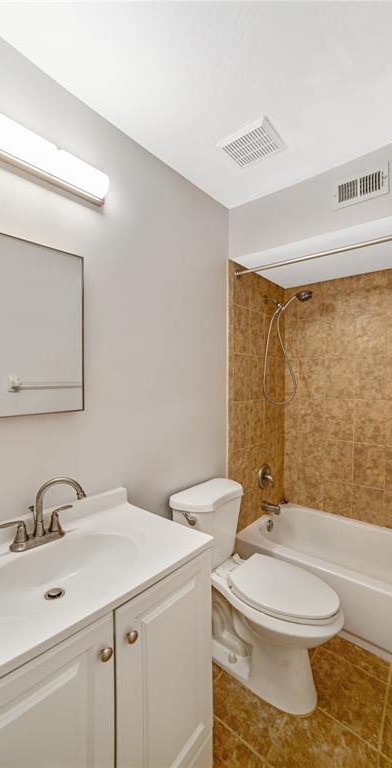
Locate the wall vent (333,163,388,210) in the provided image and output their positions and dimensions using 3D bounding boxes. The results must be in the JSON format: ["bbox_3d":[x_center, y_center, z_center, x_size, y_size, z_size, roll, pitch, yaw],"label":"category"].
[{"bbox_3d":[0.772,-0.938,1.416,0.247,0.146,0.018,1,1,41],"label":"wall vent"}]

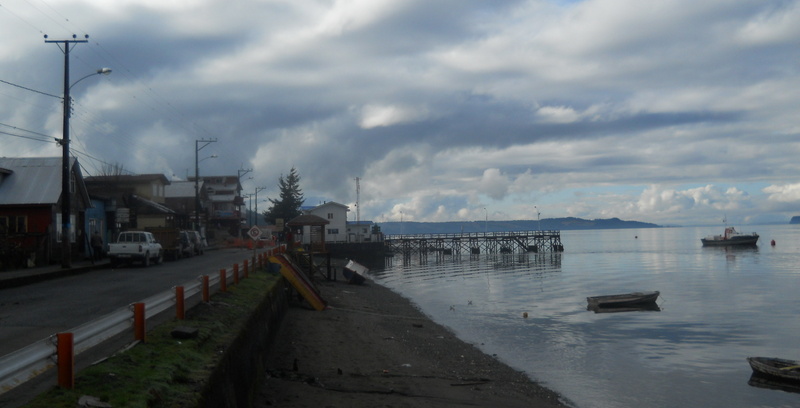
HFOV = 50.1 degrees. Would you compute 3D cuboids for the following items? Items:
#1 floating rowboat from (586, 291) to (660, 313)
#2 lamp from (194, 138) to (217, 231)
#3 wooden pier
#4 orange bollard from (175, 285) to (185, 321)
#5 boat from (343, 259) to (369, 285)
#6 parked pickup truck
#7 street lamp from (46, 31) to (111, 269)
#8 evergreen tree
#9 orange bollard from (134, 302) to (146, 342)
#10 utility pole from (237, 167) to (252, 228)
[{"bbox_3d":[13.652,5.765,52.000,4.300,0.750,1.450,-1,-2,-15],"label":"floating rowboat"},{"bbox_3d":[-16.910,-0.855,75.000,1.850,9.800,0.380,-1,-2,-5],"label":"lamp"},{"bbox_3d":[15.239,8.227,179.000,37.500,4.600,4.000,-2,-2,14],"label":"wooden pier"},{"bbox_3d":[-4.006,1.802,15.600,0.150,0.620,0.130,-1,-2,-5],"label":"orange bollard"},{"bbox_3d":[-3.986,6.175,78.000,2.000,1.650,5.800,31,-2,-4],"label":"boat"},{"bbox_3d":[-13.274,2.246,43.068,1.720,1.660,4.850,-1,-2,-5],"label":"parked pickup truck"},{"bbox_3d":[-13.960,-2.382,37.200,2.700,10.300,0.400,-1,-2,-5],"label":"street lamp"},{"bbox_3d":[-20.261,0.088,150.000,7.000,13.300,7.000,-1,-2,-5],"label":"evergreen tree"},{"bbox_3d":[-3.581,1.632,11.800,0.150,0.540,0.130,-1,-2,-5],"label":"orange bollard"},{"bbox_3d":[-19.836,0.322,110.000,1.850,9.800,0.380,-1,-2,-5],"label":"utility pole"}]

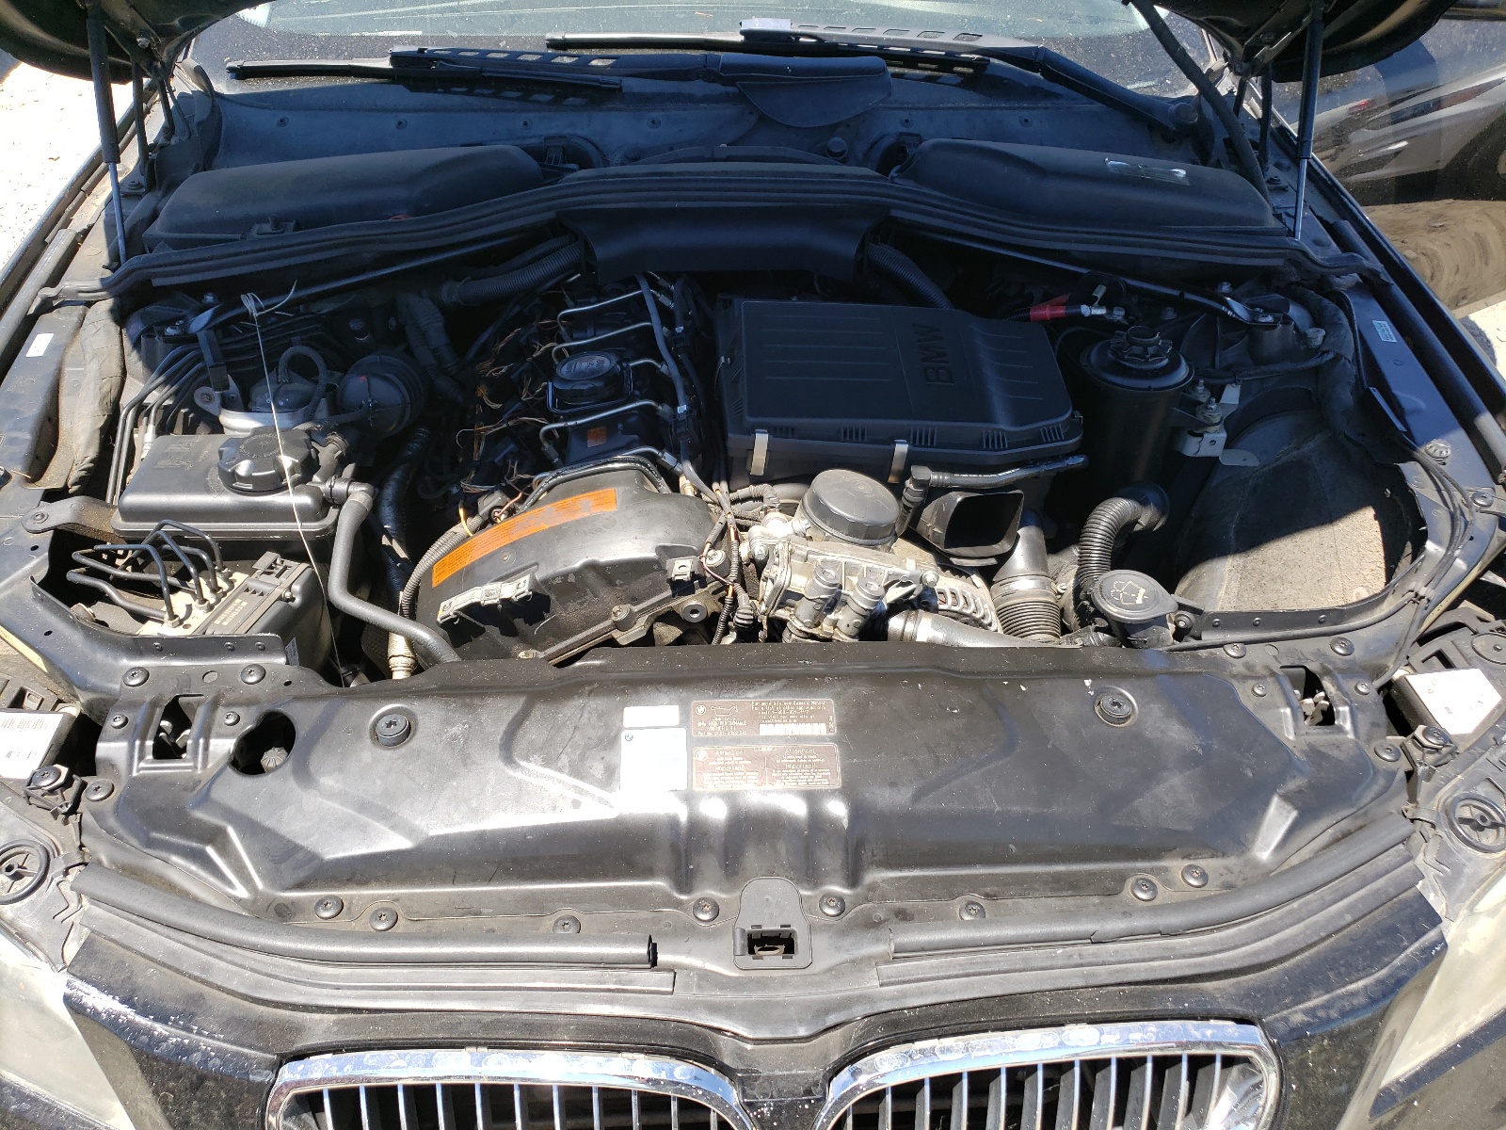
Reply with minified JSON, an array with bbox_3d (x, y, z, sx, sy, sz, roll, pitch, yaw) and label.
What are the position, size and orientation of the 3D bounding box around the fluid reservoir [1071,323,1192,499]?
[{"bbox_3d":[0.388,-0.174,1.159,0.113,0.185,0.113,-1,40,-2],"label":"fluid reservoir"}]

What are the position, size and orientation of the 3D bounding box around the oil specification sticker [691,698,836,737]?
[{"bbox_3d":[0.008,0.112,0.831,0.105,0.001,0.032,-1,45,-2],"label":"oil specification sticker"}]

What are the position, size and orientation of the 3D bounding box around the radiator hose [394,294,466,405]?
[{"bbox_3d":[-0.400,-0.264,1.404,0.080,0.120,0.080,-1,40,-2],"label":"radiator hose"}]

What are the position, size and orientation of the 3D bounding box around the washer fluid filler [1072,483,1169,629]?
[{"bbox_3d":[0.363,-0.009,1.120,0.090,0.115,0.095,-1,40,-3],"label":"washer fluid filler"}]

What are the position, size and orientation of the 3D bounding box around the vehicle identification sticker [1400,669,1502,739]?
[{"bbox_3d":[0.616,0.120,0.986,0.071,0.002,0.069,-4,40,-6],"label":"vehicle identification sticker"}]

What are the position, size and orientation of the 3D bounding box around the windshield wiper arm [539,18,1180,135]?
[{"bbox_3d":[0.160,-0.670,1.561,0.880,0.100,0.110,-1,40,-2],"label":"windshield wiper arm"}]

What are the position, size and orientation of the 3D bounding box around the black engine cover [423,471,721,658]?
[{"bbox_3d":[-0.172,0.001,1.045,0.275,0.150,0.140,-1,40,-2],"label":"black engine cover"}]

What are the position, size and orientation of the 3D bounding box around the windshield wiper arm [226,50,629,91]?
[{"bbox_3d":[-0.459,-0.692,1.585,0.570,0.040,0.045,4,40,4],"label":"windshield wiper arm"}]

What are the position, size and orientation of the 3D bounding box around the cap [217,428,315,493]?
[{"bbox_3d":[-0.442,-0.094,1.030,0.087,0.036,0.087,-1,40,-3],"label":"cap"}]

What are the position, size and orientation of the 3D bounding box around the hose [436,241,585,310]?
[{"bbox_3d":[-0.276,-0.340,1.307,0.175,0.080,0.050,-1,40,-2],"label":"hose"}]

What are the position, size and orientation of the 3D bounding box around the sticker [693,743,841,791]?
[{"bbox_3d":[0.011,0.164,0.915,0.119,0.002,0.044,-1,52,-3],"label":"sticker"}]

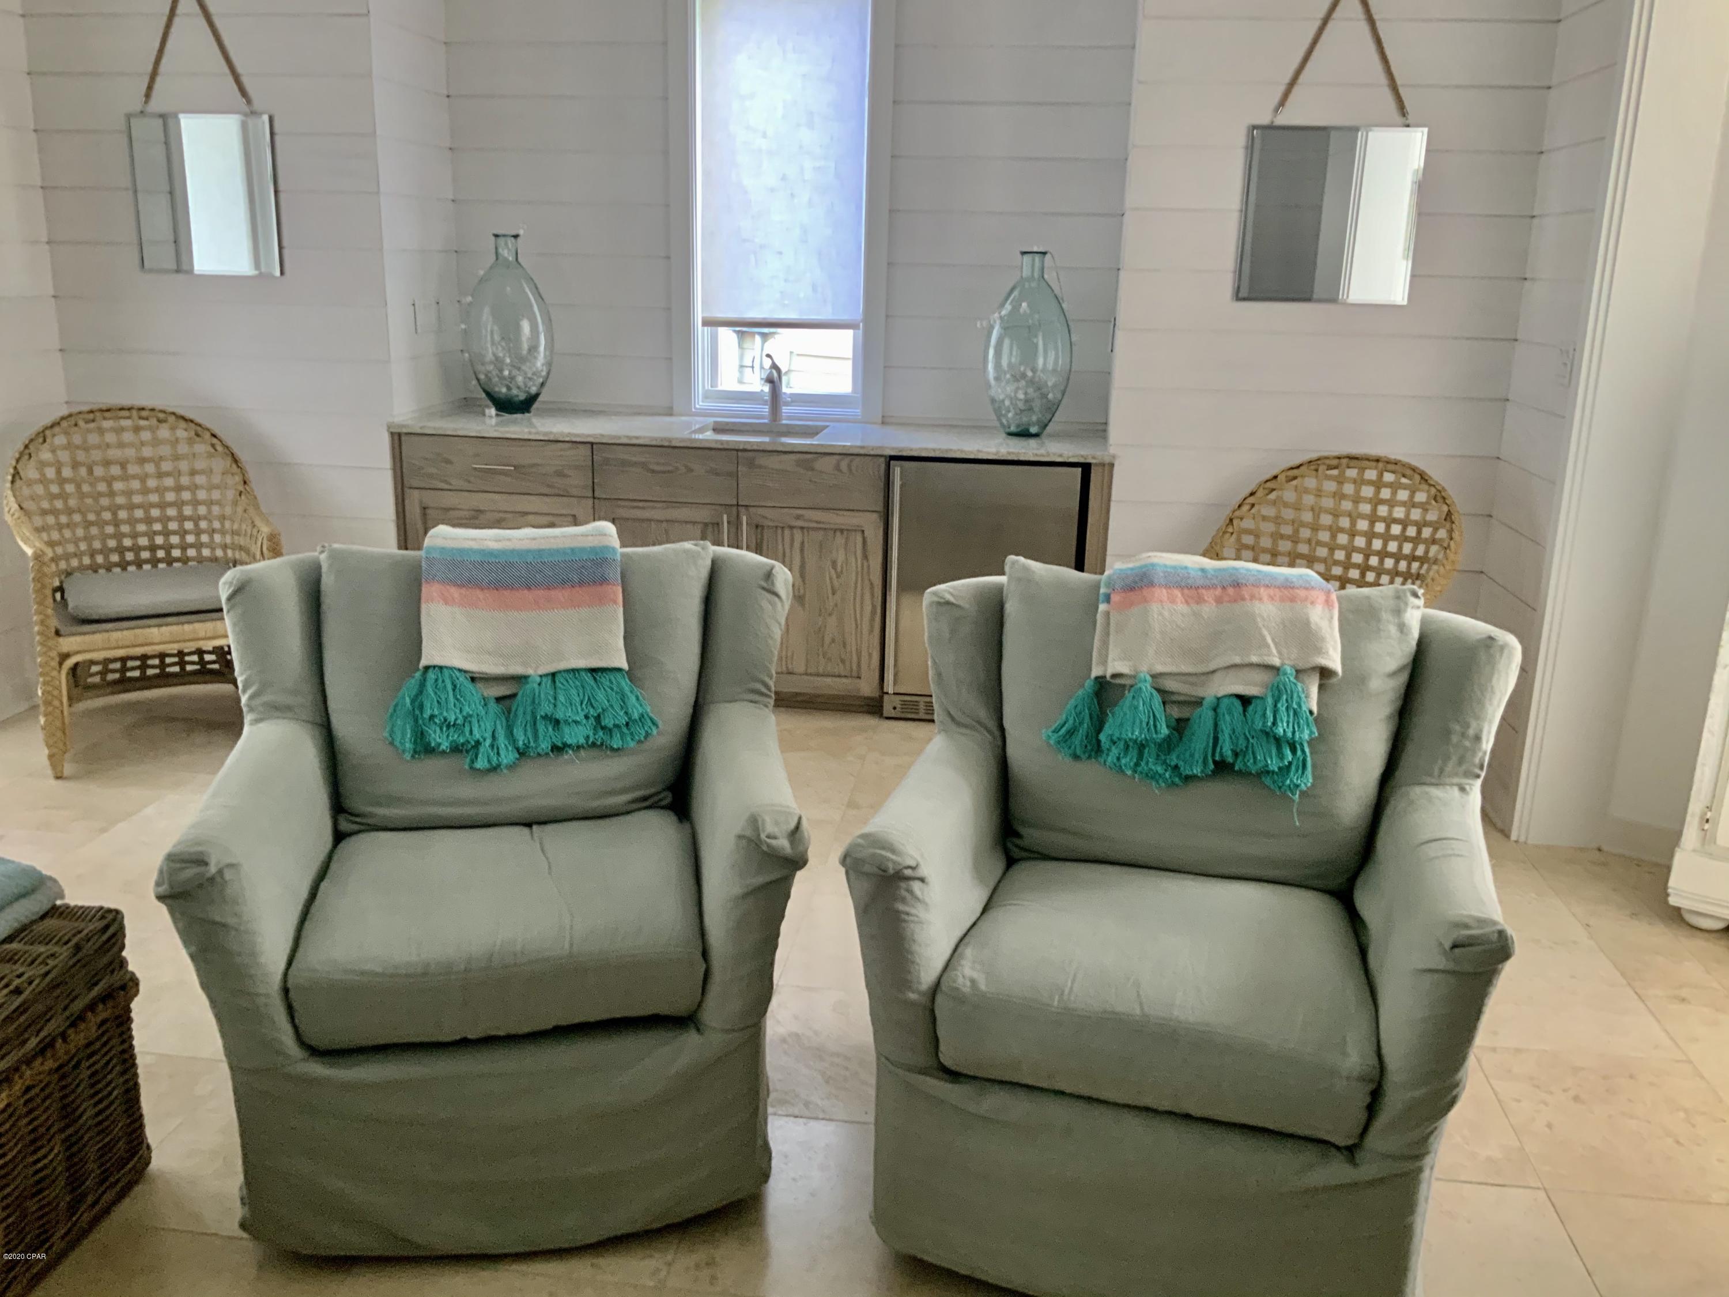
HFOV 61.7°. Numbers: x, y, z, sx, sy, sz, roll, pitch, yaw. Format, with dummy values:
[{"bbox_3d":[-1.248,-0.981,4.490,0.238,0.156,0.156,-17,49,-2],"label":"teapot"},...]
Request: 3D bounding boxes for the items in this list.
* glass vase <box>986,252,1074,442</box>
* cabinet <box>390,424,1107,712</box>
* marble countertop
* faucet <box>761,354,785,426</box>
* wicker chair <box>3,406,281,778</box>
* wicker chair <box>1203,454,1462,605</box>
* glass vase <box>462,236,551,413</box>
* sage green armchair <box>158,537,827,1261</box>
[{"bbox_3d":[0.540,-0.992,4.725,0.290,0.583,0.290,3,15,7],"label":"glass vase"},{"bbox_3d":[-0.352,-0.295,4.920,2.290,0.889,0.600,3,15,7],"label":"cabinet"},{"bbox_3d":[-0.344,-0.719,4.795,2.290,0.028,0.630,3,15,7],"label":"marble countertop"},{"bbox_3d":[-0.312,-0.865,4.862,0.060,0.225,0.190,3,15,7],"label":"faucet"},{"bbox_3d":[-2.082,-0.184,4.226,0.630,0.950,0.640,-6,17,-27],"label":"wicker chair"},{"bbox_3d":[1.185,-0.028,3.968,0.630,0.950,0.640,14,19,38],"label":"wicker chair"},{"bbox_3d":[-1.199,-1.102,4.948,0.298,0.590,0.298,3,15,7],"label":"glass vase"},{"bbox_3d":[-0.600,0.342,2.484,0.900,0.920,0.910,-1,15,-11],"label":"sage green armchair"}]

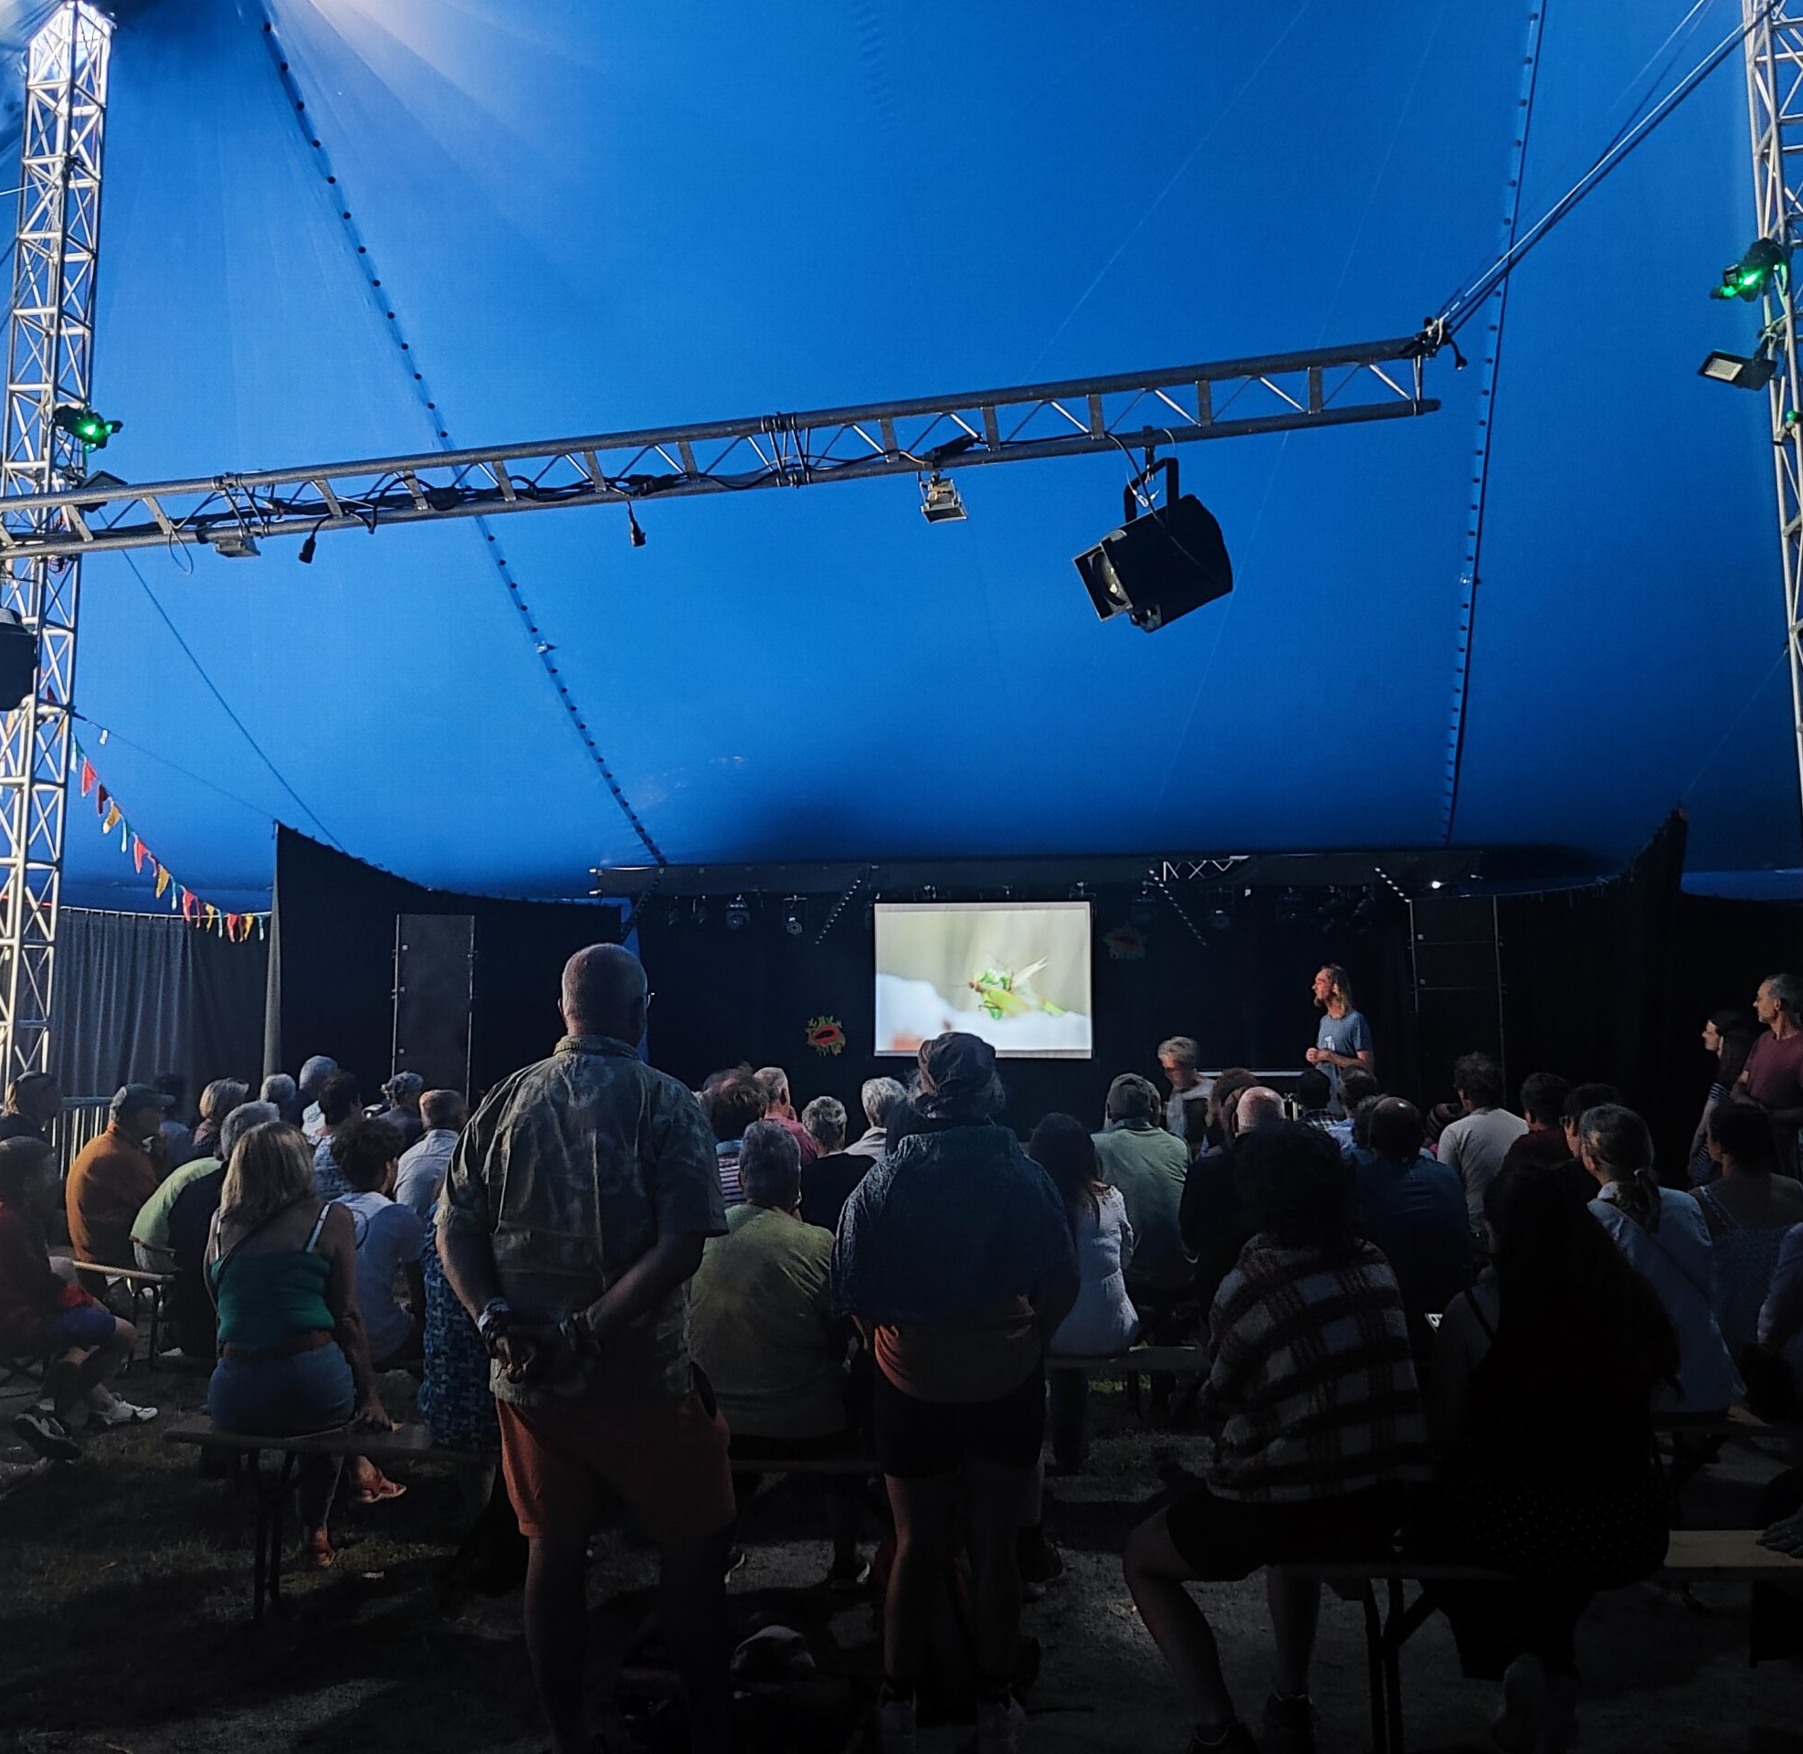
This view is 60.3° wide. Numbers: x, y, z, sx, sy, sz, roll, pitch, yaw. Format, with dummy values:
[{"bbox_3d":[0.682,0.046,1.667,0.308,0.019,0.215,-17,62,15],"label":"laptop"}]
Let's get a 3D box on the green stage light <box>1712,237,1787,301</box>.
[{"bbox_3d":[4.622,-3.315,8.481,0.330,0.270,0.270,-41,4,-15],"label":"green stage light"}]

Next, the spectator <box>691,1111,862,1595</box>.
[{"bbox_3d":[-0.307,1.333,4.296,0.510,1.330,0.760,0,-7,3],"label":"spectator"}]

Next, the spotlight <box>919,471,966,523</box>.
[{"bbox_3d":[0.154,-1.394,5.700,0.165,0.180,0.140,0,-15,0],"label":"spotlight"}]

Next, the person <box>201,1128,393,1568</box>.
[{"bbox_3d":[-1.623,1.341,4.361,0.470,1.314,0.720,-2,-7,13],"label":"person"}]

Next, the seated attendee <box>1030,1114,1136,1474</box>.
[{"bbox_3d":[0.603,1.502,5.616,0.450,1.290,0.720,0,-7,-3],"label":"seated attendee"}]

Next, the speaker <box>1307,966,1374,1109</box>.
[{"bbox_3d":[2.743,1.442,9.699,0.400,1.790,0.480,3,-7,-23],"label":"speaker"}]

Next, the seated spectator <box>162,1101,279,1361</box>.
[{"bbox_3d":[-2.370,1.508,5.817,0.520,1.340,0.780,-3,-7,27],"label":"seated spectator"}]

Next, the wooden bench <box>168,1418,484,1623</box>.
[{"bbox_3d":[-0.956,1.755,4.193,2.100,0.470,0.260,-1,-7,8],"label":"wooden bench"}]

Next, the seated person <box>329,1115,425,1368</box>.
[{"bbox_3d":[-1.673,1.470,5.360,0.470,1.285,0.780,-3,-7,24],"label":"seated person"}]

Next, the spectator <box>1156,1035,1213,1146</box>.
[{"bbox_3d":[1.463,1.587,7.870,0.360,1.630,0.500,4,-8,-35],"label":"spectator"}]

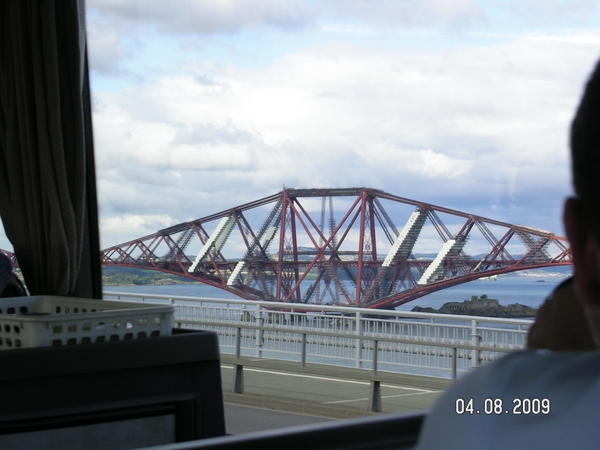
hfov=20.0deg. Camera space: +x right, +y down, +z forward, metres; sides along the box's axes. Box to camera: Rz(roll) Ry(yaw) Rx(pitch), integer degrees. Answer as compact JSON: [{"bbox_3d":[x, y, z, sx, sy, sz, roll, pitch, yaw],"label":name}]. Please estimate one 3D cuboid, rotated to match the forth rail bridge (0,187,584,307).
[{"bbox_3d":[11.137,24.510,1462.569,540.000,110.000,39.000,-1,-1,32],"label":"forth rail bridge"}]

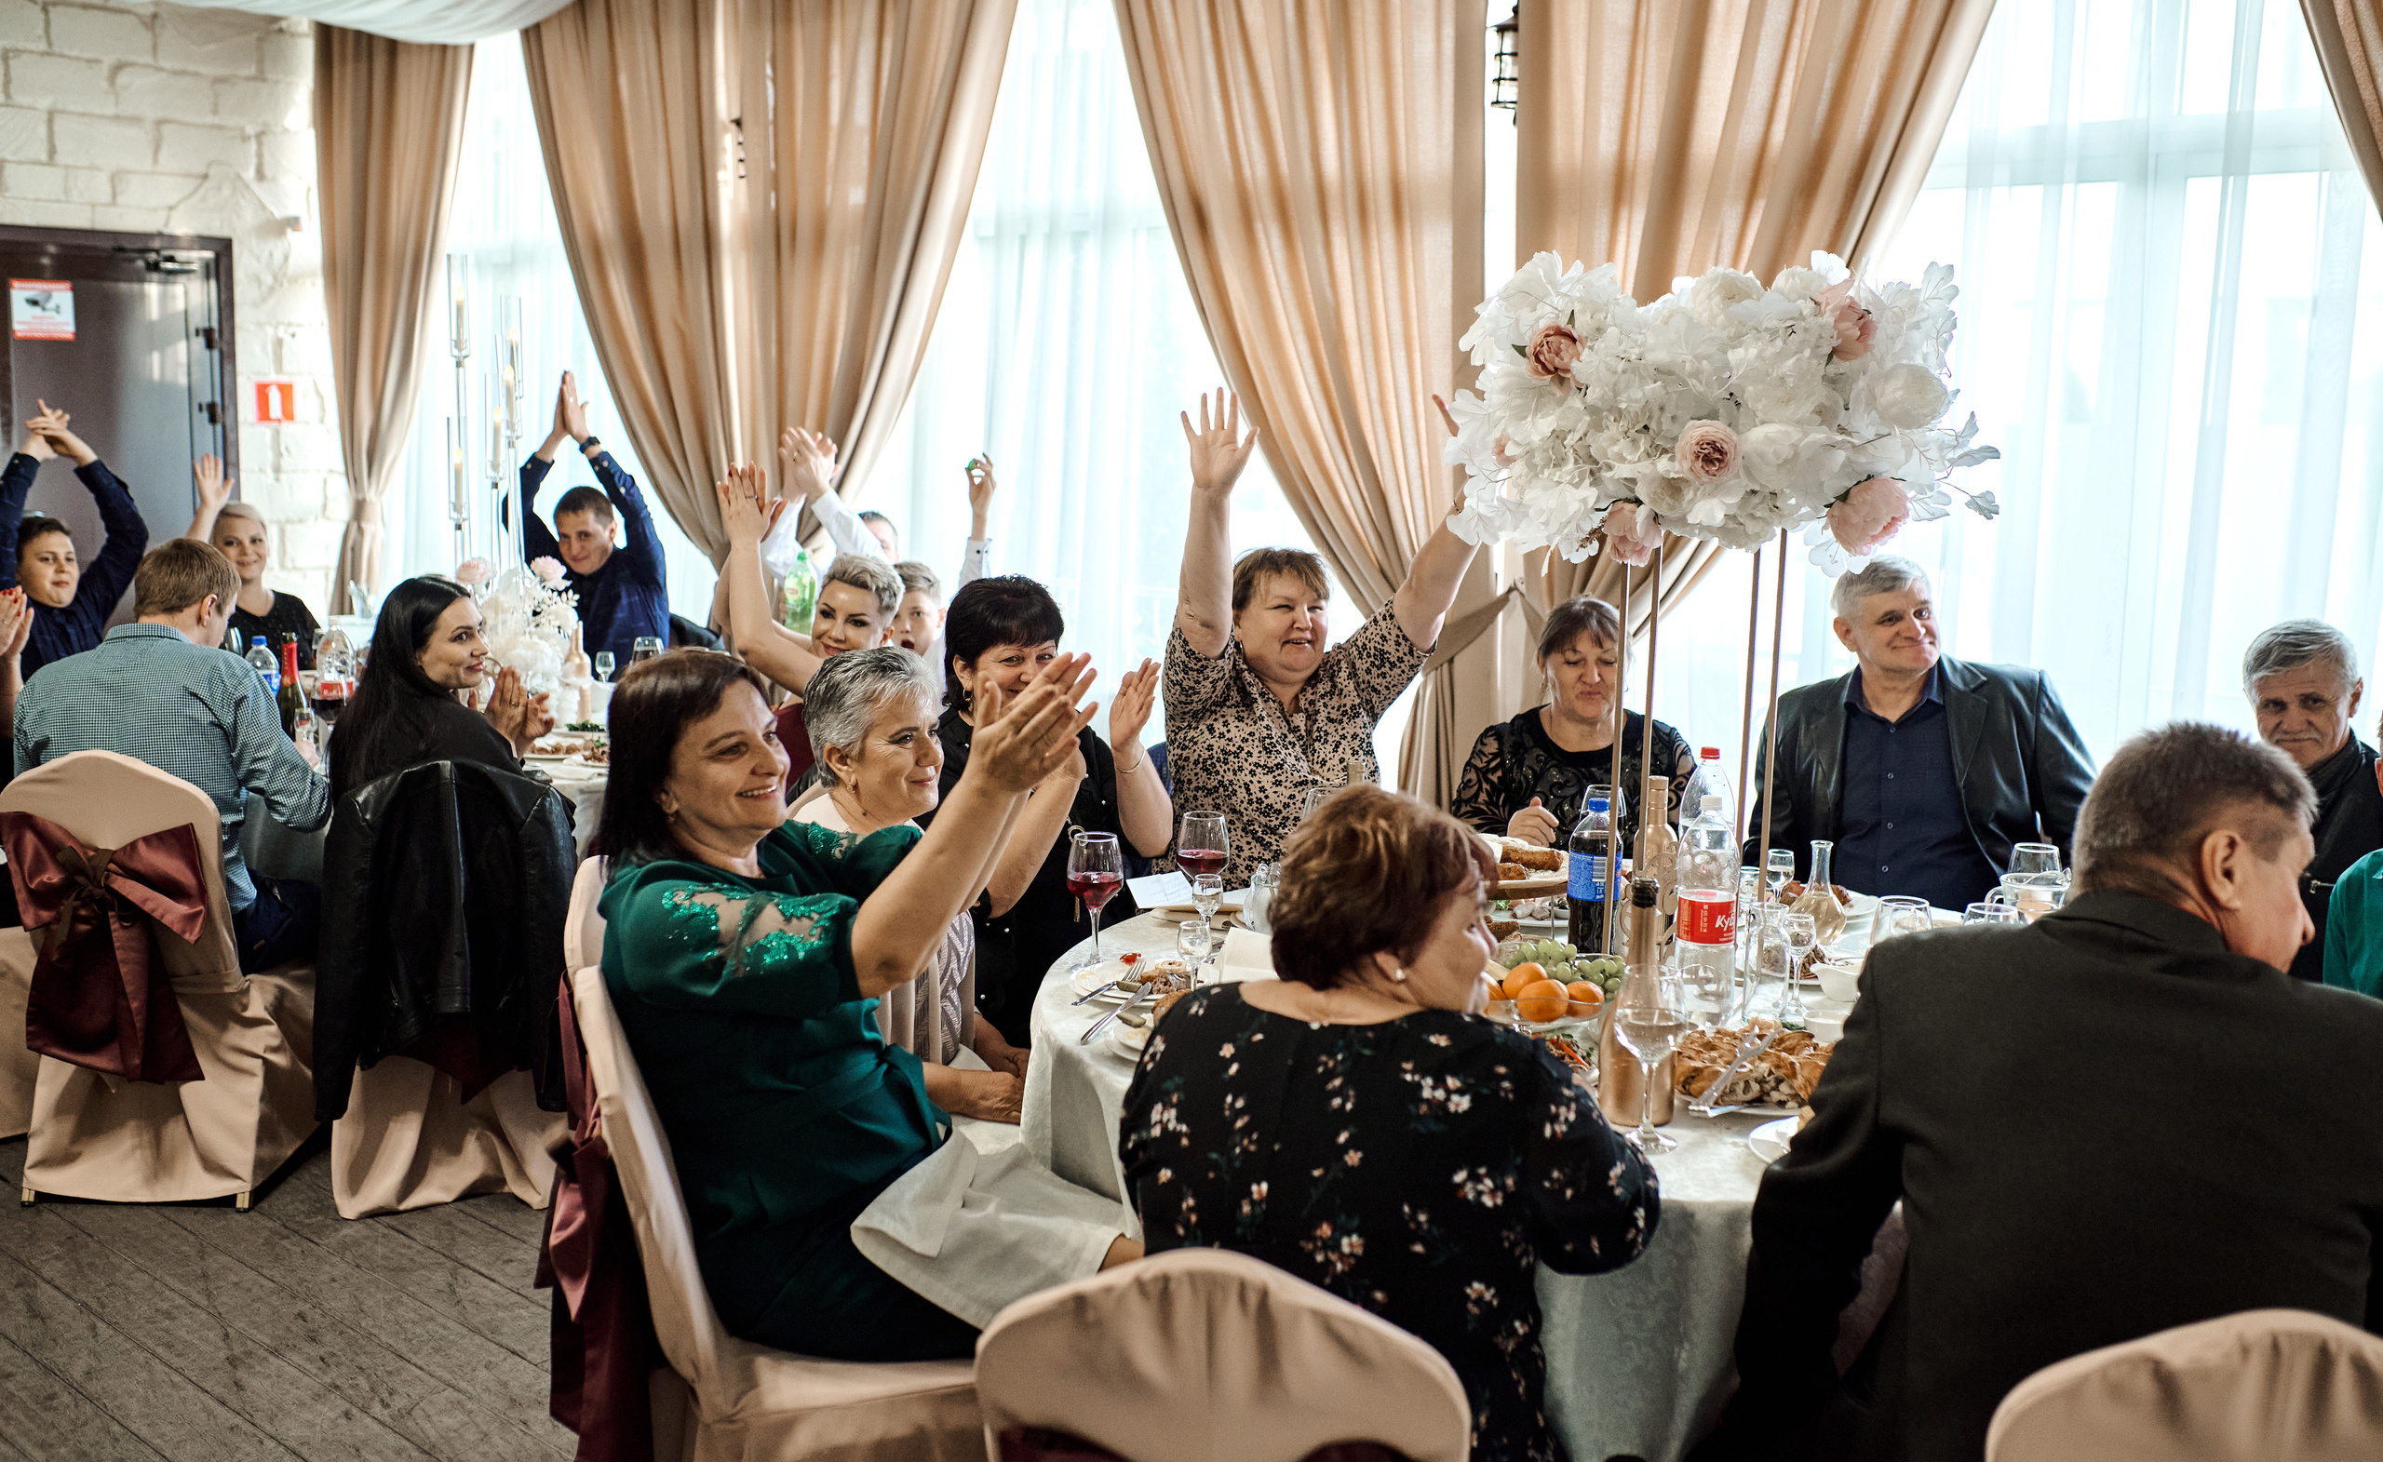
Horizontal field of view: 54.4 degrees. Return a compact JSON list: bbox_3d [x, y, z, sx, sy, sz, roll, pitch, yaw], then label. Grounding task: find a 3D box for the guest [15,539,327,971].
[{"bbox_3d":[-2.091,0.247,4.924,0.600,1.320,0.750,1,8,8],"label":"guest"}]

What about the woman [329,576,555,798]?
[{"bbox_3d":[-1.452,0.288,4.939,0.500,1.240,0.660,5,9,30],"label":"woman"}]

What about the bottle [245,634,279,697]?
[{"bbox_3d":[-2.235,-0.089,5.584,0.082,0.280,0.082,1,9,0],"label":"bottle"}]

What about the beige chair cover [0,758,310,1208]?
[{"bbox_3d":[-2.112,0.470,4.822,0.460,0.920,0.540,1,9,2],"label":"beige chair cover"}]

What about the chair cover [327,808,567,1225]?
[{"bbox_3d":[-1.472,0.474,4.804,0.470,0.910,0.560,1,8,3],"label":"chair cover"}]

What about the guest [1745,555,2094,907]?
[{"bbox_3d":[1.390,0.341,4.480,0.640,1.350,0.780,4,9,23],"label":"guest"}]

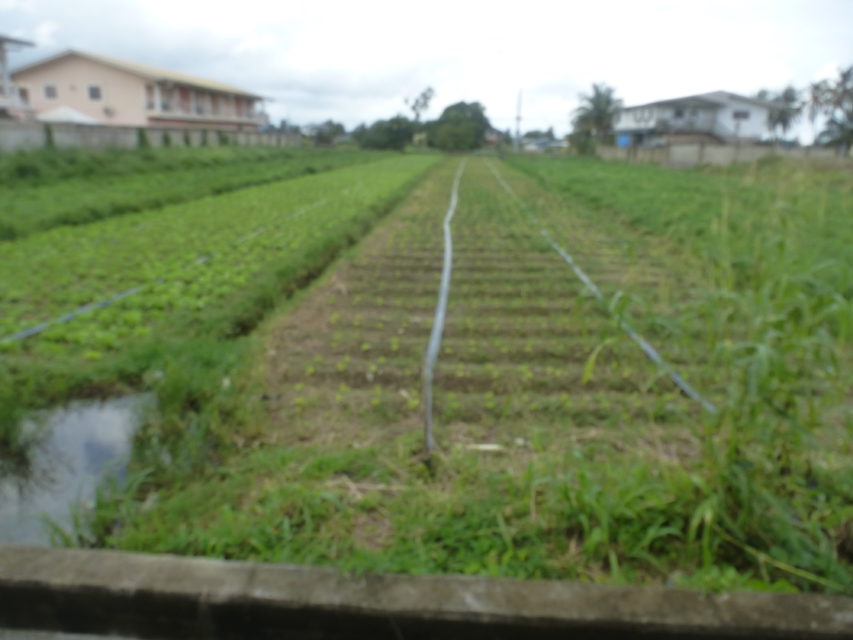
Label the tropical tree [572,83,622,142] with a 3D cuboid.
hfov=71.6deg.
[{"bbox_3d":[21.188,-24.942,75.005,5.800,9.400,5.800,2,17,2],"label":"tropical tree"}]

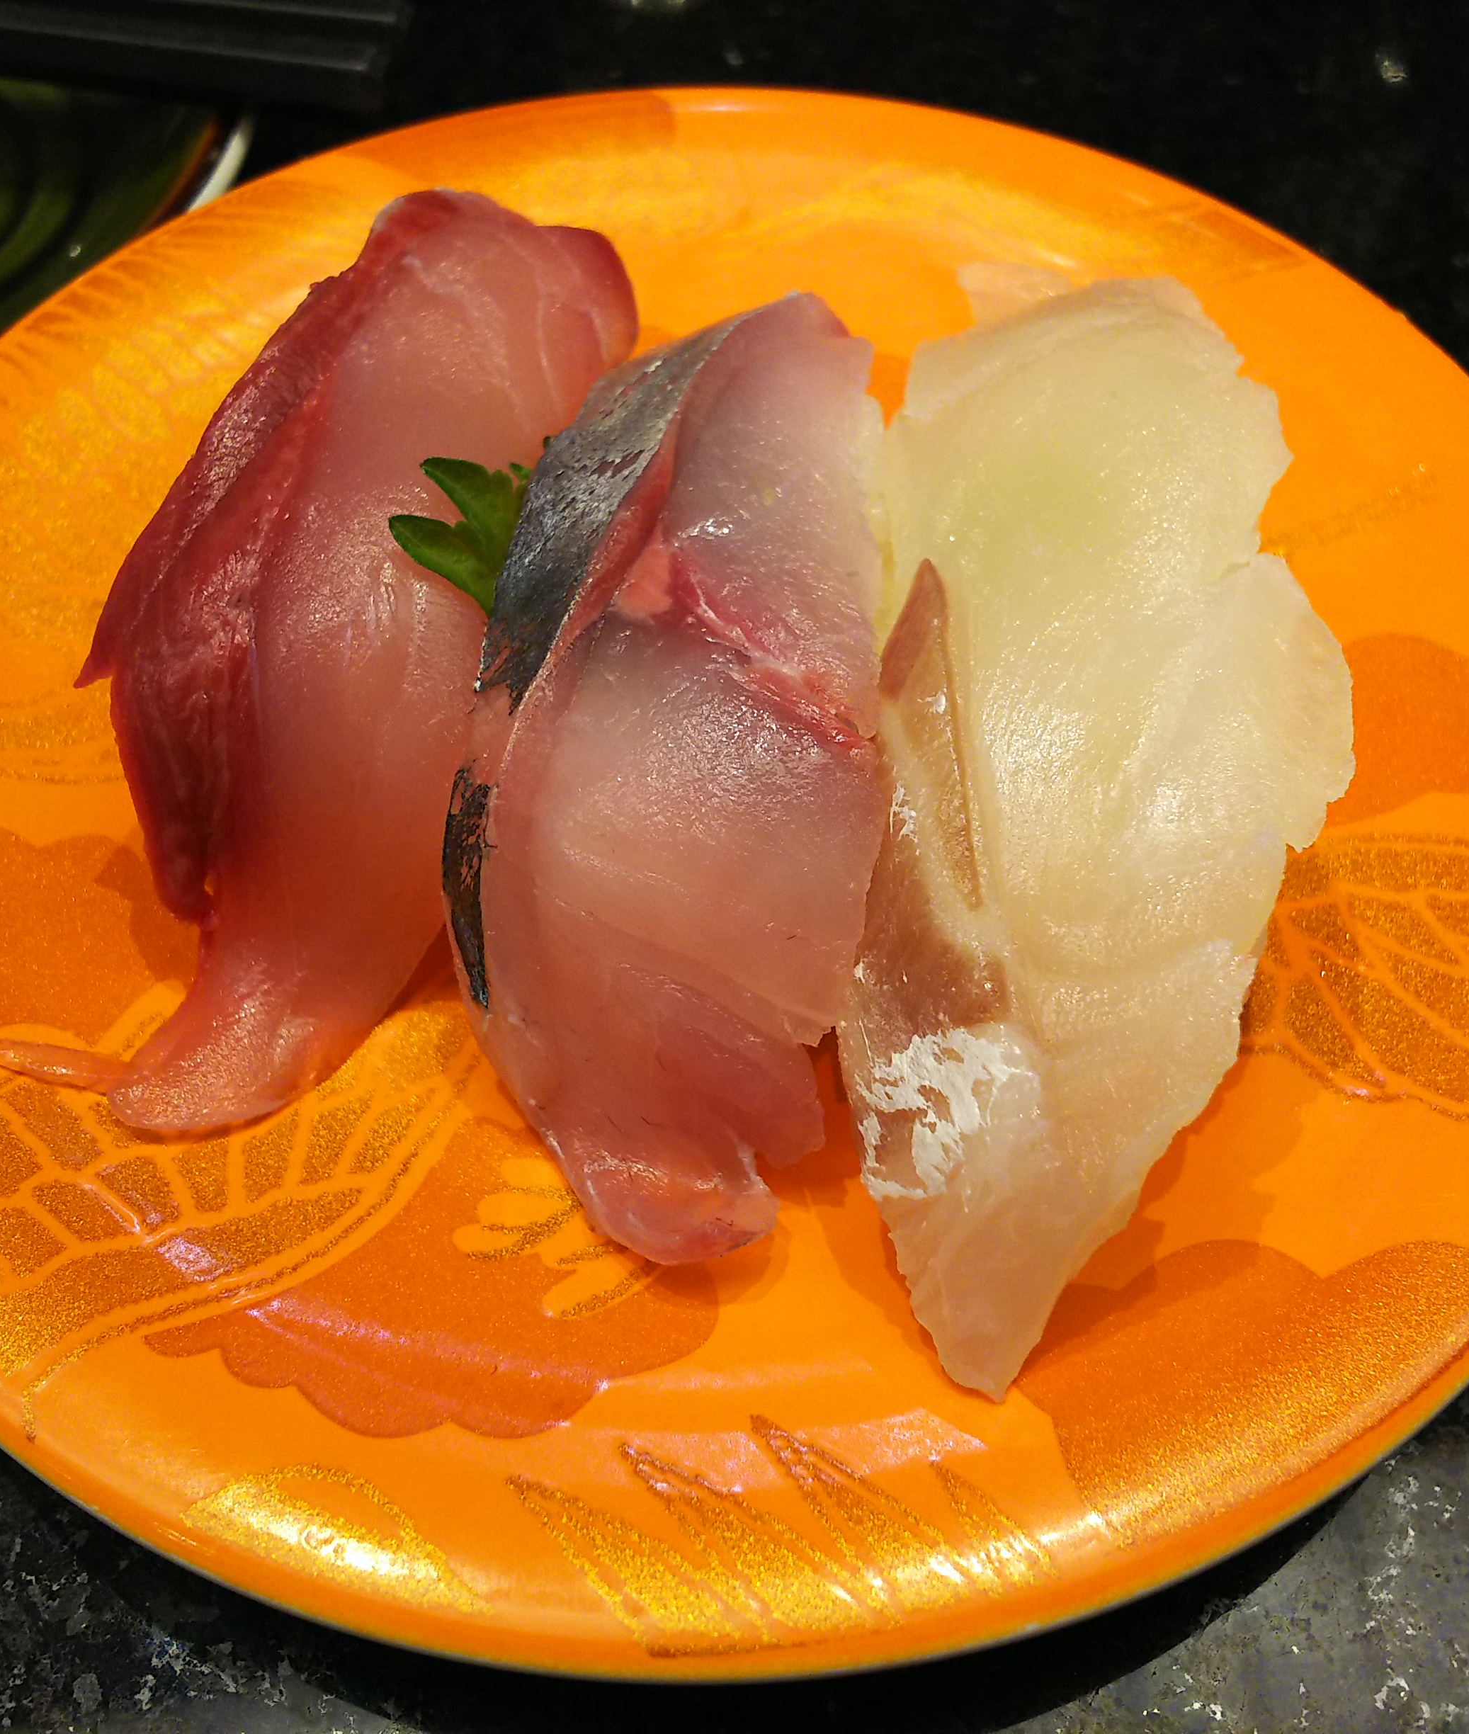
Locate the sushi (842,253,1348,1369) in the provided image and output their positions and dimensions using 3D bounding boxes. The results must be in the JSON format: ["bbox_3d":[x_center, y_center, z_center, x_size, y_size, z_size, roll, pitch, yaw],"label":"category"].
[{"bbox_3d":[0.029,-0.012,0.141,0.037,0.028,0.102,6,57,4],"label":"sushi"}]

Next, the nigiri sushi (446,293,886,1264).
[{"bbox_3d":[-0.005,-0.015,0.143,0.033,0.029,0.087,3,57,2],"label":"nigiri sushi"}]

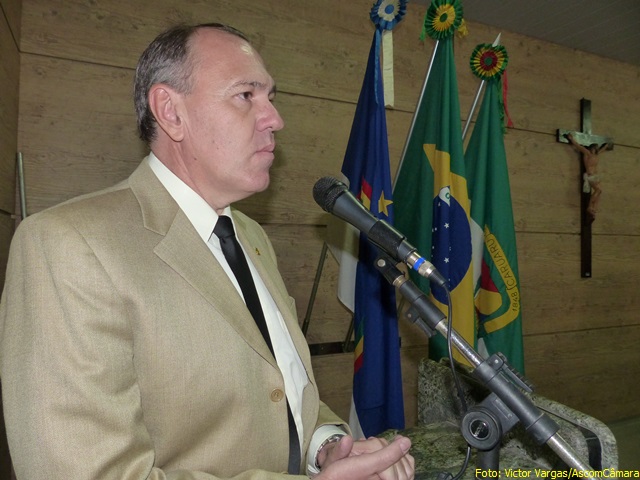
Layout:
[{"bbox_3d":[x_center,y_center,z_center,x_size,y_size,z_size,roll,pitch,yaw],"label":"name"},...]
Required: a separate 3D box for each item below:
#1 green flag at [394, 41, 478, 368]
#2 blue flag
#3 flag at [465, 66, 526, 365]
[{"bbox_3d":[0.537,-0.056,2.150,0.370,1.830,0.240,0,-2,-5],"label":"green flag"},{"bbox_3d":[0.215,-0.029,2.050,0.320,1.840,0.220,0,-2,-5],"label":"blue flag"},{"bbox_3d":[0.845,0.030,2.280,0.340,1.760,0.220,0,-2,-5],"label":"flag"}]

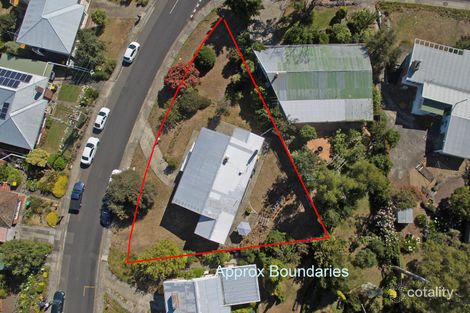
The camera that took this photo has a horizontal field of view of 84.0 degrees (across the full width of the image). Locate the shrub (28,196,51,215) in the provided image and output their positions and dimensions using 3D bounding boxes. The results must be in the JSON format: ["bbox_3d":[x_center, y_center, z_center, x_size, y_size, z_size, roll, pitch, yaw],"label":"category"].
[{"bbox_3d":[-35.470,8.884,47.366,3.830,1.600,3.220,0,81,1],"label":"shrub"}]

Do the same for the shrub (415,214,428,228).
[{"bbox_3d":[31.730,10.970,44.400,2.100,1.800,2.100,0,90,0],"label":"shrub"}]

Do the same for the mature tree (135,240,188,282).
[{"bbox_3d":[-11.899,16.945,42.459,8.564,4.500,6.502,0,81,-1],"label":"mature tree"}]

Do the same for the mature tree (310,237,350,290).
[{"bbox_3d":[14.432,16.155,39.713,5.600,6.500,7.650,0,81,1],"label":"mature tree"}]

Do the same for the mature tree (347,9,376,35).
[{"bbox_3d":[24.358,-25.957,50.057,5.243,3.800,4.494,0,81,-1],"label":"mature tree"}]

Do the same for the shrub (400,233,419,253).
[{"bbox_3d":[27.758,13.833,41.533,2.660,1.500,2.750,0,81,1],"label":"shrub"}]

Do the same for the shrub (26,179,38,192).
[{"bbox_3d":[-37.262,5.333,48.041,1.880,1.500,2.570,0,81,1],"label":"shrub"}]

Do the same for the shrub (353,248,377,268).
[{"bbox_3d":[21.998,17.310,44.354,3.905,2.000,3.323,0,81,-1],"label":"shrub"}]

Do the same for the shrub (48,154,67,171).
[{"bbox_3d":[-32.807,1.104,48.253,3.120,1.800,2.980,0,81,1],"label":"shrub"}]

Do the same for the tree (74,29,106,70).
[{"bbox_3d":[-27.176,-20.146,49.242,5.180,5.500,7.880,0,81,1],"label":"tree"}]

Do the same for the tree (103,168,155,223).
[{"bbox_3d":[-17.267,6.388,43.295,8.155,5.800,8.559,0,81,-1],"label":"tree"}]

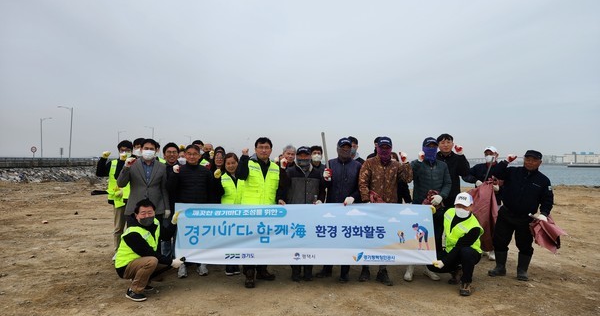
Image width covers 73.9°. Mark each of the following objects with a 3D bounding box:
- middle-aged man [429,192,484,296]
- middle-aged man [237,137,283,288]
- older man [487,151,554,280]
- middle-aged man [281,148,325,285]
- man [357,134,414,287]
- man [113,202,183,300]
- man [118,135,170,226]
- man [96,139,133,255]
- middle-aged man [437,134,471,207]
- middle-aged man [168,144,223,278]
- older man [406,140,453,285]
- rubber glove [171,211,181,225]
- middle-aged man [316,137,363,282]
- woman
[{"bbox_3d":[1.778,0.941,4.530,0.580,1.109,0.660,0,-1,27],"label":"middle-aged man"},{"bbox_3d":[-0.488,0.626,4.870,0.567,1.755,0.450,0,-1,-2],"label":"middle-aged man"},{"bbox_3d":[2.753,0.703,5.000,0.740,1.594,0.480,0,-1,19],"label":"older man"},{"bbox_3d":[0.057,0.681,5.069,0.603,1.650,0.420,0,-1,0],"label":"middle-aged man"},{"bbox_3d":[1.047,0.624,4.890,0.654,1.760,0.450,0,-1,5],"label":"man"},{"bbox_3d":[-1.671,0.974,4.370,0.720,1.039,0.560,-1,-1,41],"label":"man"},{"bbox_3d":[-2.029,0.635,5.180,0.693,1.745,0.420,0,-1,-9],"label":"man"},{"bbox_3d":[-2.648,0.626,5.850,0.600,1.765,0.450,0,-1,-14],"label":"man"},{"bbox_3d":[2.049,0.596,5.510,0.601,1.830,0.420,0,-1,8],"label":"middle-aged man"},{"bbox_3d":[-1.347,0.672,5.149,0.689,1.670,0.420,0,-1,-6],"label":"middle-aged man"},{"bbox_3d":[1.551,0.627,4.870,0.540,1.743,0.460,0,-1,9],"label":"older man"},{"bbox_3d":[-1.386,0.672,4.450,0.090,0.160,0.100,14,7,-36],"label":"rubber glove"},{"bbox_3d":[0.519,0.630,4.870,0.560,1.737,0.500,0,-1,1],"label":"middle-aged man"},{"bbox_3d":[-0.861,0.718,5.249,0.443,1.580,0.380,0,-1,-4],"label":"woman"}]

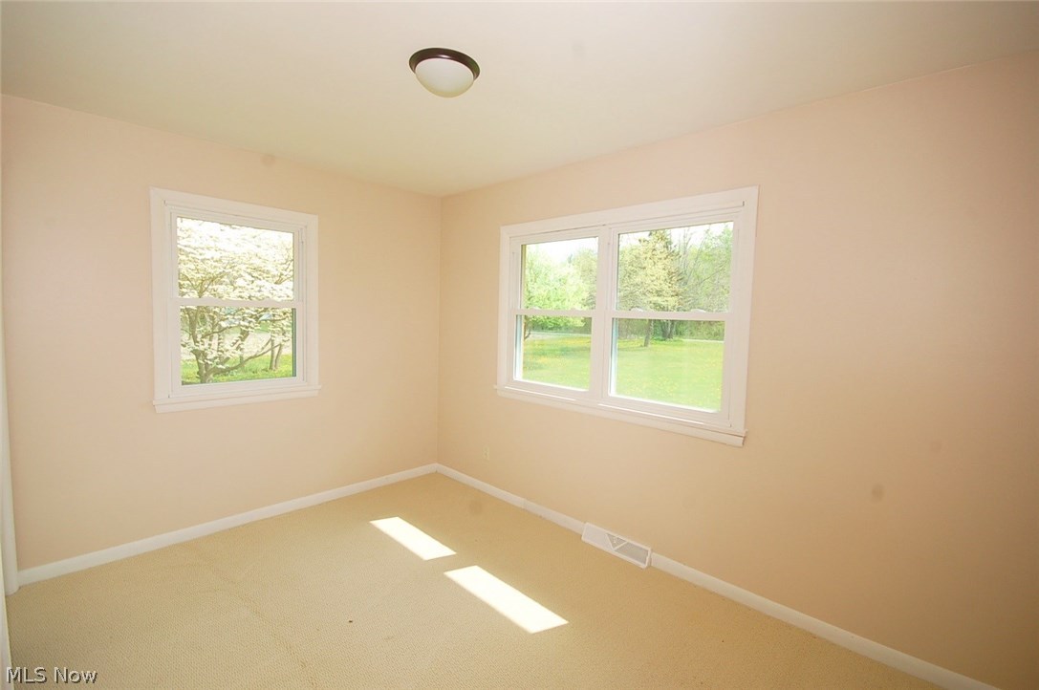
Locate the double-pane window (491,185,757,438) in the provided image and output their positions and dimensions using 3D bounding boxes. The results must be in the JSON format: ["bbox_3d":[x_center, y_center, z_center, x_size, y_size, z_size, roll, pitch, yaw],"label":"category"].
[{"bbox_3d":[0.510,-0.192,2.749,1.773,1.292,0.085,5,6,42],"label":"double-pane window"}]

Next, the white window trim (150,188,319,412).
[{"bbox_3d":[-1.785,-0.259,2.808,0.920,1.292,0.085,-2,6,-44],"label":"white window trim"}]

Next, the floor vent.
[{"bbox_3d":[0.599,1.233,2.690,0.454,0.116,0.070,5,6,42],"label":"floor vent"}]

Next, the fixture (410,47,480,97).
[{"bbox_3d":[-0.301,-1.064,1.741,0.280,0.108,0.280,2,4,0],"label":"fixture"}]

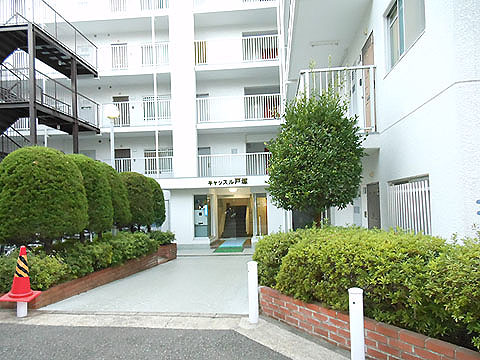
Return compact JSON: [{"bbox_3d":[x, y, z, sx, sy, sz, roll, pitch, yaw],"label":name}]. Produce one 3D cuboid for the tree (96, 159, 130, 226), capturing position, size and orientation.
[{"bbox_3d":[-3.119,0.581,8.238,1.120,2.100,1.120,-2,-3,4],"label":"tree"}]

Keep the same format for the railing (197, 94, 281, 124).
[{"bbox_3d":[-0.069,-3.271,15.971,3.900,1.170,0.080,-2,-3,4],"label":"railing"}]

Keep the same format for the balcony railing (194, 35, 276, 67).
[{"bbox_3d":[-0.163,-5.980,16.133,3.900,1.170,0.080,-2,-3,4],"label":"balcony railing"}]

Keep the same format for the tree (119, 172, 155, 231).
[{"bbox_3d":[-3.046,0.825,10.238,1.100,2.100,1.100,-2,-3,4],"label":"tree"}]

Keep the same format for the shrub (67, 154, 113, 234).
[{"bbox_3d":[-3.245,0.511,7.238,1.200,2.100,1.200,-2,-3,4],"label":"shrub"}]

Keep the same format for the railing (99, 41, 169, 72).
[{"bbox_3d":[-5.023,-5.808,16.506,3.300,1.180,0.080,-2,-3,4],"label":"railing"}]

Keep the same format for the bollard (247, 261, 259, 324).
[{"bbox_3d":[0.151,1.363,4.200,0.110,0.760,0.110,-2,-3,4],"label":"bollard"}]

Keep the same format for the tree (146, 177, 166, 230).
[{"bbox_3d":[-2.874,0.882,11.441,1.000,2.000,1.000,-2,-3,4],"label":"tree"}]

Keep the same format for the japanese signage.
[{"bbox_3d":[-0.517,0.108,15.576,1.870,0.300,0.050,-2,-3,4],"label":"japanese signage"}]

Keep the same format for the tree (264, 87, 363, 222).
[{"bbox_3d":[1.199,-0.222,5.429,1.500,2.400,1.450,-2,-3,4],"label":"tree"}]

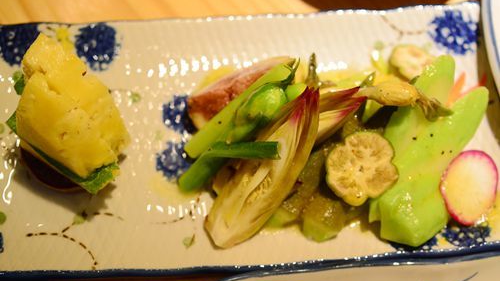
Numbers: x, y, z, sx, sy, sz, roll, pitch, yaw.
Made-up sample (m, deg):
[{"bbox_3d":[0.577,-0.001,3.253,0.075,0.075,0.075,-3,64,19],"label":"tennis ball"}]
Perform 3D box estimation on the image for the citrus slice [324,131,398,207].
[{"bbox_3d":[0.060,0.015,0.363,0.038,0.007,0.040,0,76,3],"label":"citrus slice"}]

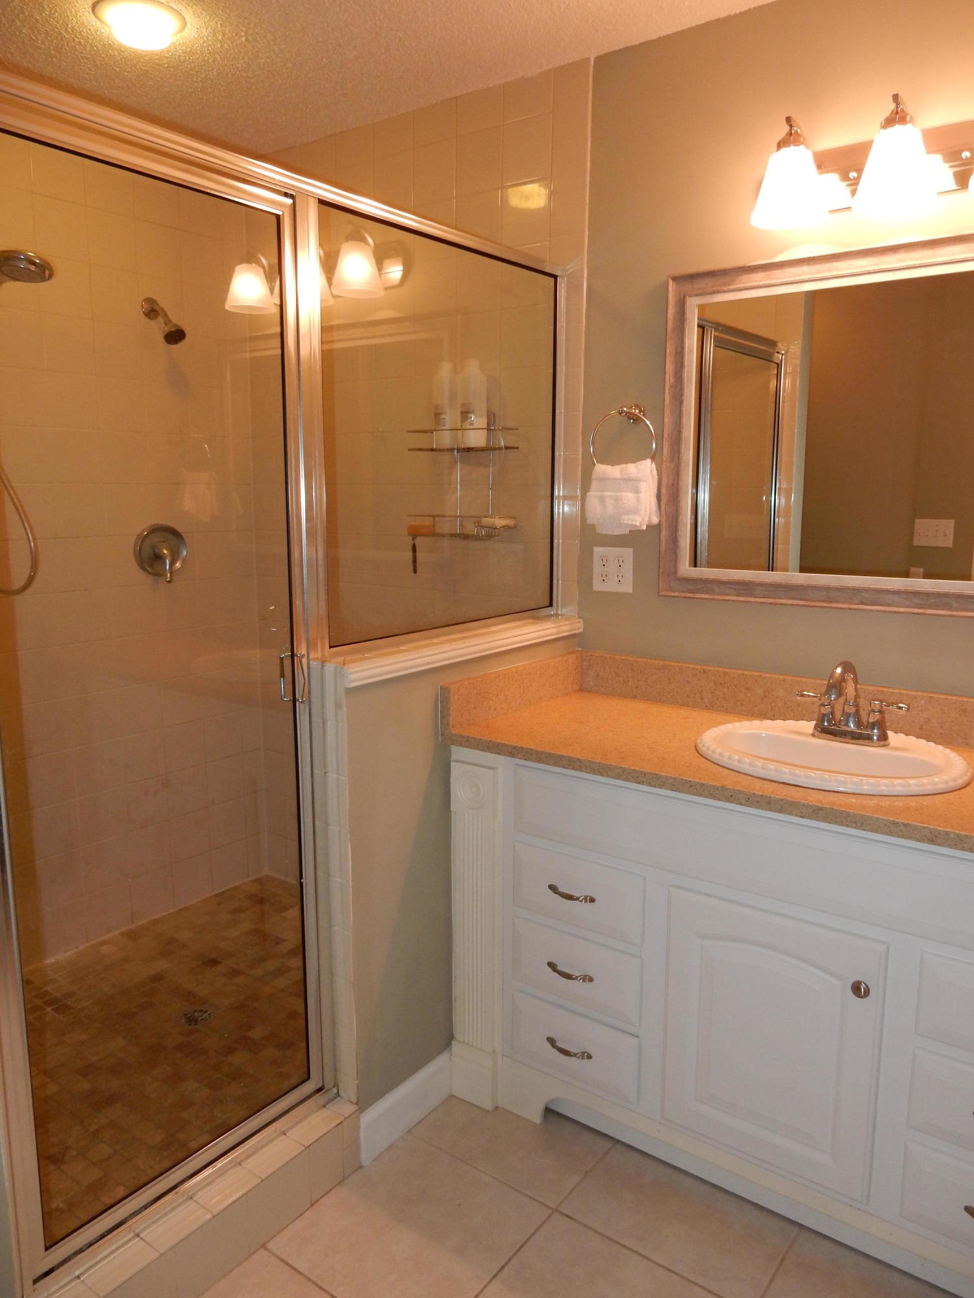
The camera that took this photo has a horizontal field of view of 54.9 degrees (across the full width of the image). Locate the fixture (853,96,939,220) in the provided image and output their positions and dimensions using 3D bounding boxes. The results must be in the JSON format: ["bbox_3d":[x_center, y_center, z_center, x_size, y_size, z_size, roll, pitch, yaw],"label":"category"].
[{"bbox_3d":[0.792,-0.962,1.808,0.154,0.204,0.165,7,12,35],"label":"fixture"}]

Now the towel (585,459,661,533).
[{"bbox_3d":[0.334,-0.376,2.322,0.172,0.182,0.080,7,12,35],"label":"towel"}]

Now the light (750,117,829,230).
[{"bbox_3d":[0.626,-0.983,1.926,0.154,0.204,0.165,7,12,35],"label":"light"}]

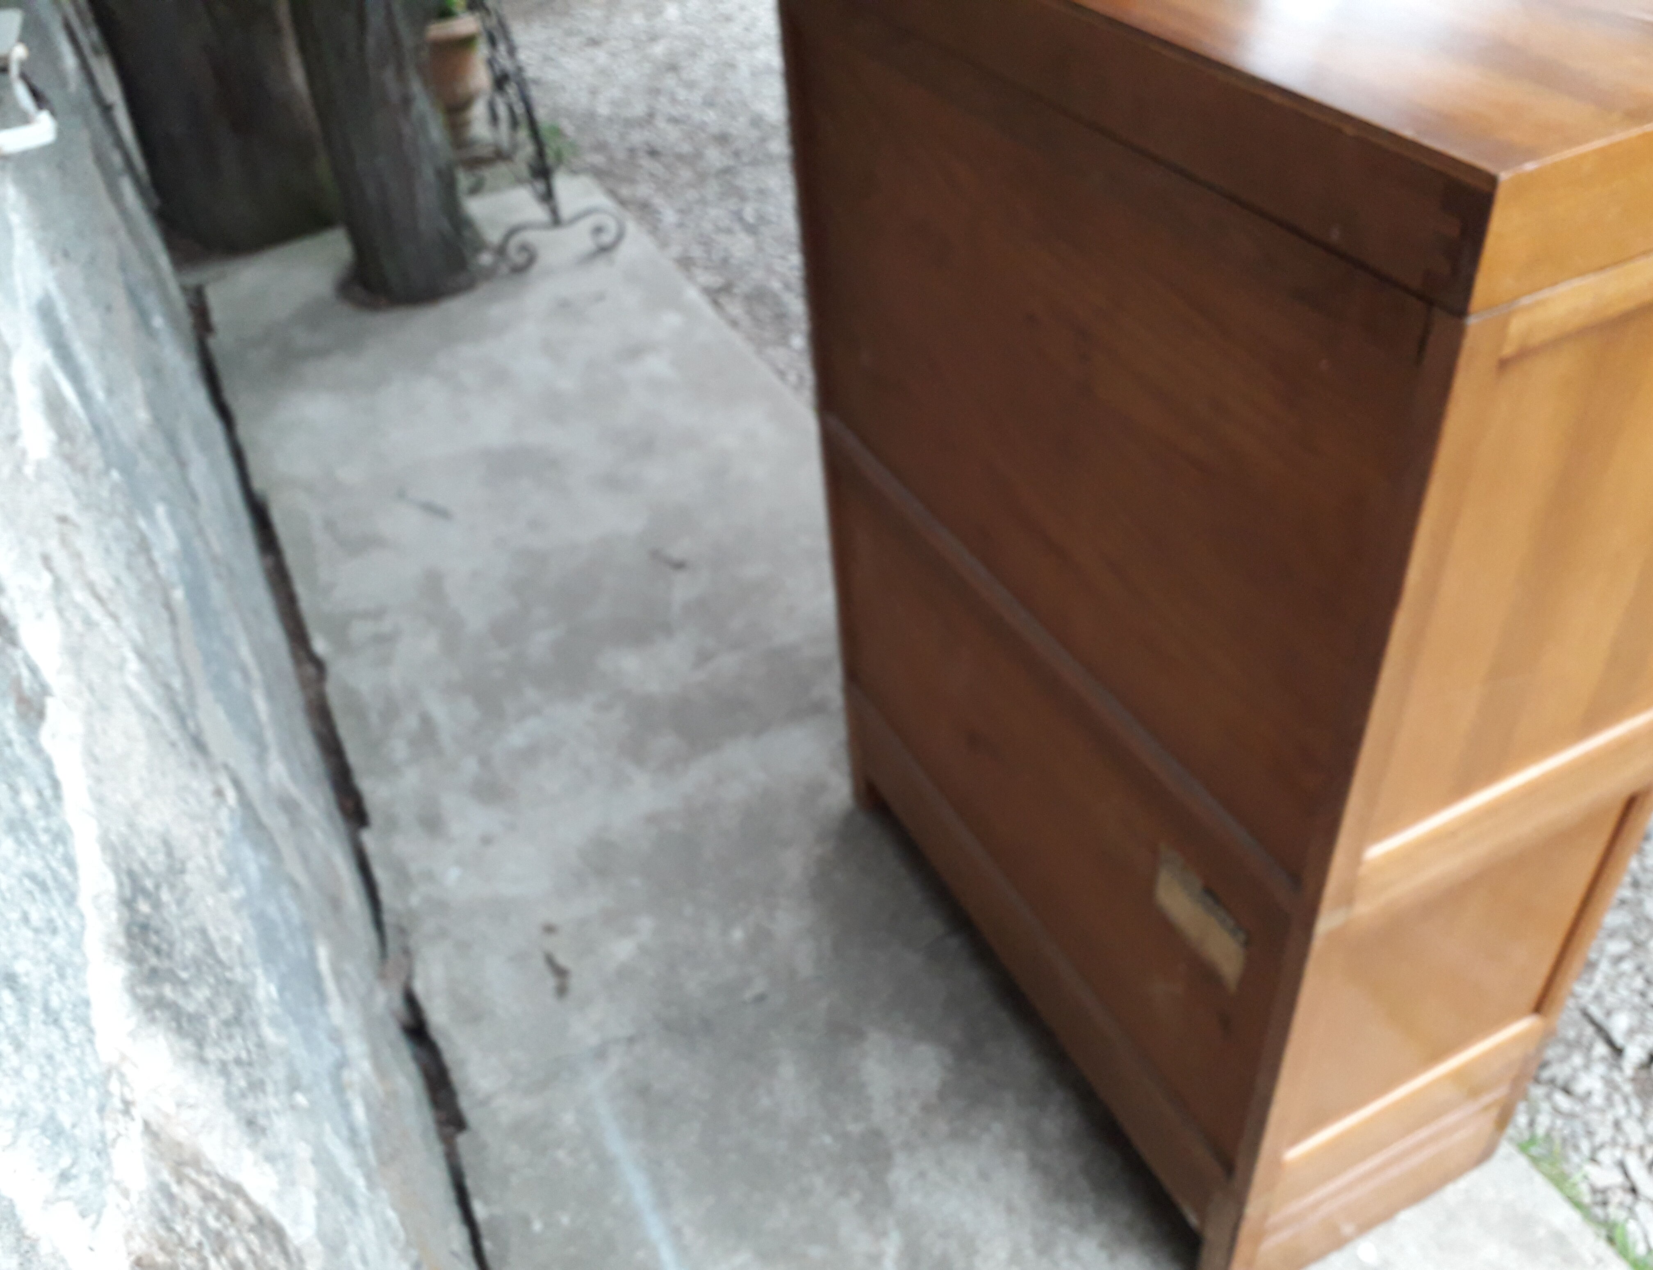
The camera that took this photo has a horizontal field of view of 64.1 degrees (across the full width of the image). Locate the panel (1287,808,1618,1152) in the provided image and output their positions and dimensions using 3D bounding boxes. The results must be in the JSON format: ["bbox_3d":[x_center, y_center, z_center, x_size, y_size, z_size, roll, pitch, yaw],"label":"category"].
[{"bbox_3d":[0.552,0.301,1.188,0.312,0.345,0.021,-21,42,-16],"label":"panel"}]

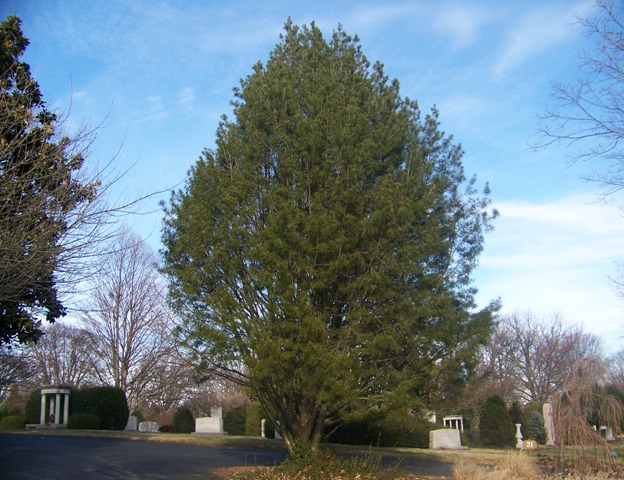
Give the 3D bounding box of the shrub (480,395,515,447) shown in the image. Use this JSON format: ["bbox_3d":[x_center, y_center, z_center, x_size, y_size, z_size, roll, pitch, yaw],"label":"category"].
[{"bbox_3d":[9.367,9.065,32.500,1.750,2.650,1.700,-1,-14,0],"label":"shrub"}]

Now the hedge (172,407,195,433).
[{"bbox_3d":[-8.936,12.517,45.000,1.500,1.850,1.500,-1,-14,0],"label":"hedge"}]

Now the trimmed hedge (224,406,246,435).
[{"bbox_3d":[-5.143,12.100,43.500,1.550,2.050,1.500,-1,-14,0],"label":"trimmed hedge"}]

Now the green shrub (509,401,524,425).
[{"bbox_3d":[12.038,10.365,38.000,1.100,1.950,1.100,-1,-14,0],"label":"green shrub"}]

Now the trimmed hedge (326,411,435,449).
[{"bbox_3d":[3.007,8.178,28.000,4.850,1.540,1.800,-1,-14,0],"label":"trimmed hedge"}]

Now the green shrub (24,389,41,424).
[{"bbox_3d":[-23.928,14.582,56.000,2.000,3.400,2.000,-1,-14,0],"label":"green shrub"}]

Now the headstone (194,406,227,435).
[{"bbox_3d":[-6.274,11.157,40.000,2.100,1.670,0.900,-1,-14,0],"label":"headstone"}]

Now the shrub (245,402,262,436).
[{"bbox_3d":[-3.585,11.096,40.000,1.050,2.030,1.200,-1,-14,0],"label":"shrub"}]

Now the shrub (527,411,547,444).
[{"bbox_3d":[9.757,8.113,28.000,0.870,1.410,0.900,-1,-14,0],"label":"shrub"}]

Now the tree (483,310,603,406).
[{"bbox_3d":[22.441,12.803,63.000,11.680,11.660,10.500,-1,-14,0],"label":"tree"}]

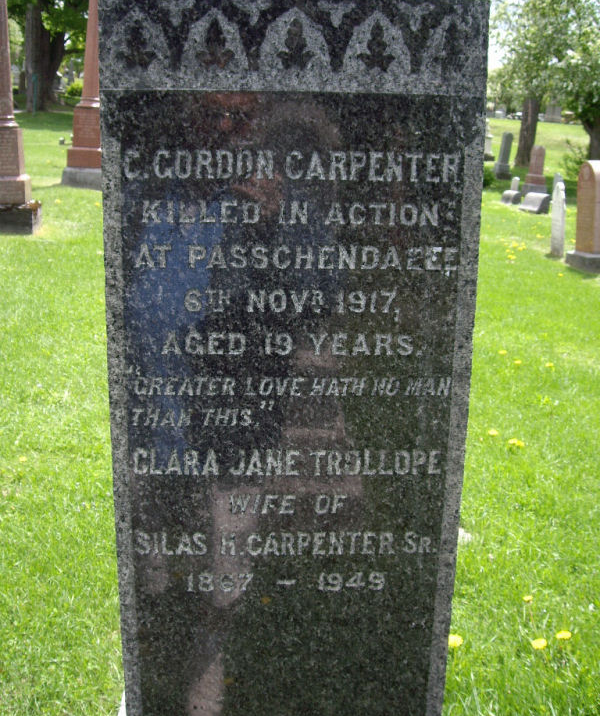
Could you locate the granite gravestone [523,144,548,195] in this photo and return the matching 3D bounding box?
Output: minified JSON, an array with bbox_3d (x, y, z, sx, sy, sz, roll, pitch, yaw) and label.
[{"bbox_3d":[4.786,-3.810,17.787,0.280,1.000,0.440,-5,17,-19],"label":"granite gravestone"}]

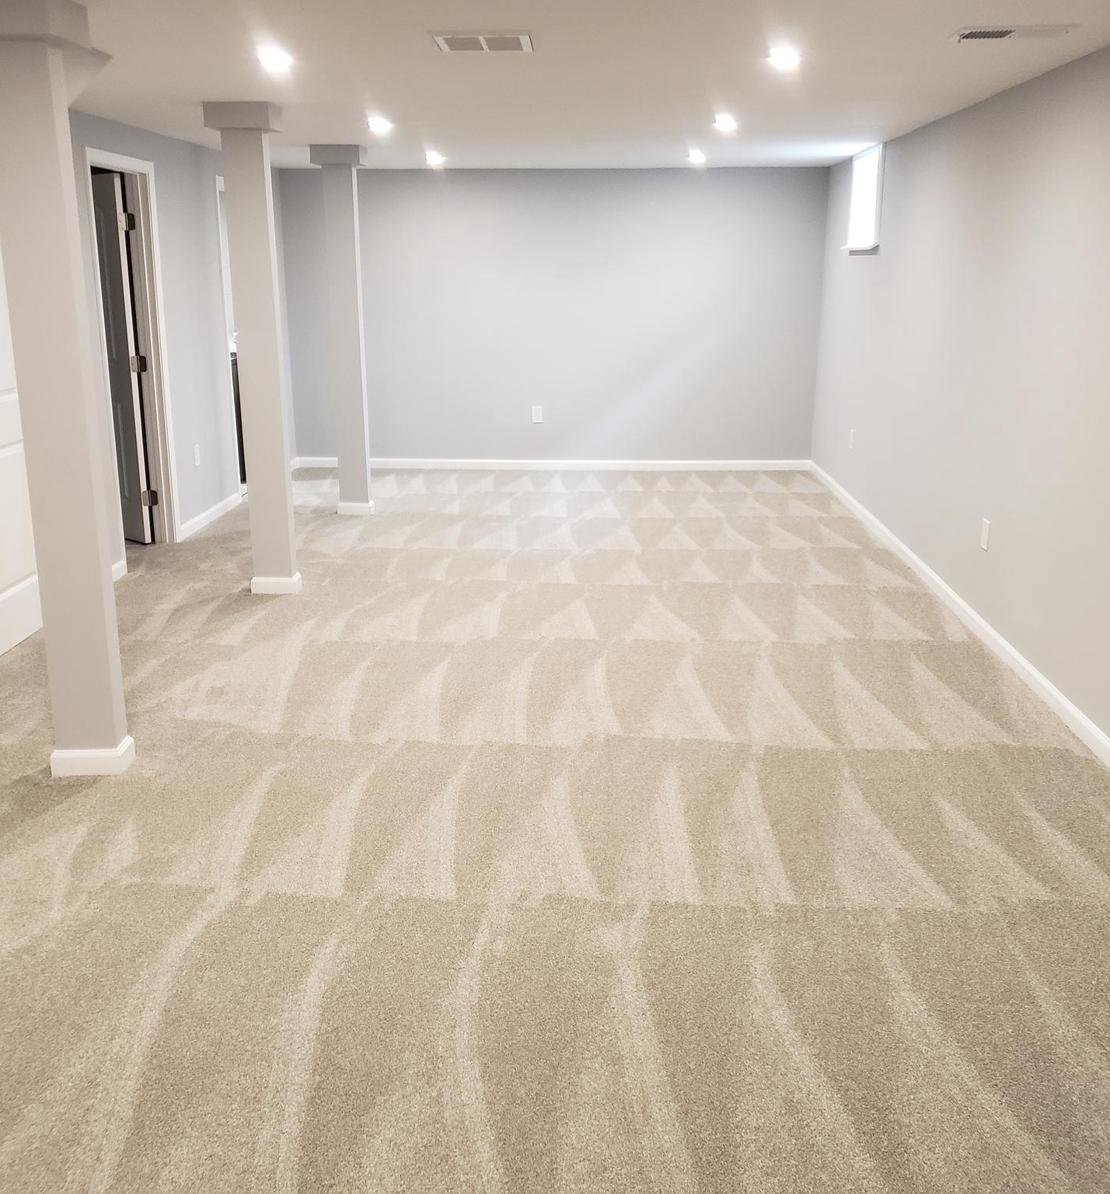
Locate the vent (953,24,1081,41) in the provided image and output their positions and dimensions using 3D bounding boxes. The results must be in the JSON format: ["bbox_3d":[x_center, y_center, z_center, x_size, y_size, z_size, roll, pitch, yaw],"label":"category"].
[{"bbox_3d":[1.433,-1.753,3.729,0.360,0.020,0.210,1,15,2],"label":"vent"}]

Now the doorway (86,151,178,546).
[{"bbox_3d":[-2.273,-1.248,6.412,0.130,2.115,0.850,1,15,2],"label":"doorway"}]

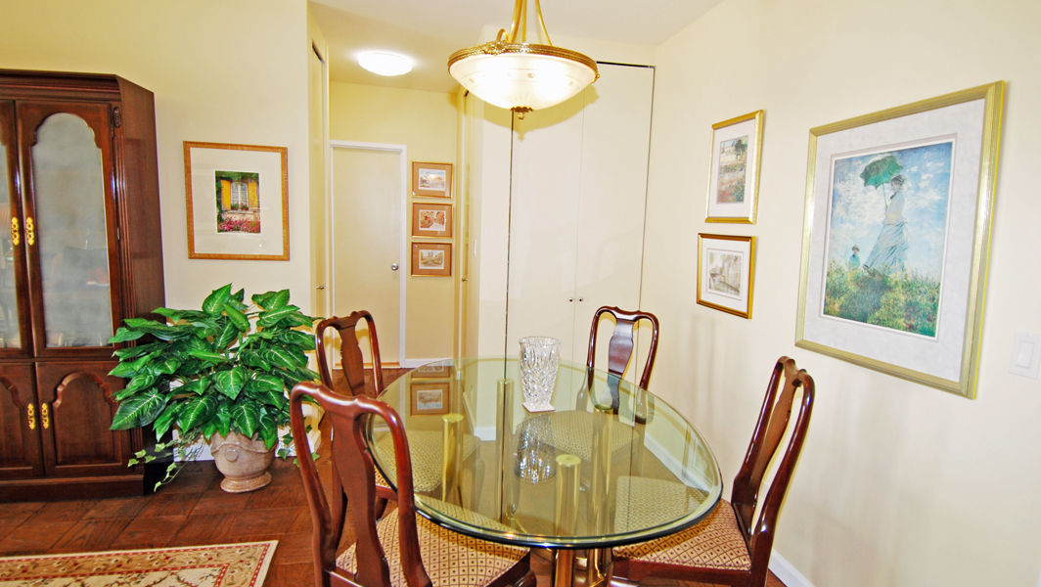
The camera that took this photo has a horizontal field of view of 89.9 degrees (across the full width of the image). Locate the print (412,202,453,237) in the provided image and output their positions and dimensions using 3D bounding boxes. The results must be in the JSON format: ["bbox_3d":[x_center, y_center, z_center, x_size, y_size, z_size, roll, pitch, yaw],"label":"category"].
[{"bbox_3d":[-0.835,-0.691,4.955,0.385,0.318,0.022,0,7,-12],"label":"print"}]

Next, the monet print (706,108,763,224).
[{"bbox_3d":[1.014,-0.590,2.519,0.028,0.500,0.410,1,8,-13],"label":"monet print"}]

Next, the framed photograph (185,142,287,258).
[{"bbox_3d":[-1.536,-0.489,2.833,0.515,0.622,0.028,1,8,-13],"label":"framed photograph"}]

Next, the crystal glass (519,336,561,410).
[{"bbox_3d":[0.073,0.309,2.002,0.165,0.265,0.165,2,8,0],"label":"crystal glass"}]

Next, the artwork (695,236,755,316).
[{"bbox_3d":[0.996,-0.101,2.582,0.028,0.376,0.465,1,8,-13],"label":"artwork"}]

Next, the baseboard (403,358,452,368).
[{"bbox_3d":[-0.883,0.675,5.020,0.460,0.090,0.020,1,8,-13],"label":"baseboard"}]

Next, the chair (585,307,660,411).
[{"bbox_3d":[0.327,0.610,2.464,0.560,1.020,0.510,-4,10,-39],"label":"chair"}]

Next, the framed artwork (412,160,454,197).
[{"bbox_3d":[-0.804,-1.042,4.781,0.373,0.318,0.025,1,8,-13],"label":"framed artwork"}]

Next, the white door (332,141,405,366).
[{"bbox_3d":[-1.393,-0.301,4.774,0.610,2.030,0.050,1,8,-13],"label":"white door"}]

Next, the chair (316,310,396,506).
[{"bbox_3d":[-0.501,0.618,2.168,0.570,1.020,0.510,5,8,20],"label":"chair"}]

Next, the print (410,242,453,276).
[{"bbox_3d":[-0.827,-0.314,4.884,0.375,0.318,0.025,1,8,-13],"label":"print"}]

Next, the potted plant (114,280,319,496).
[{"bbox_3d":[-1.478,0.490,2.623,0.920,1.070,0.760,1,8,-13],"label":"potted plant"}]

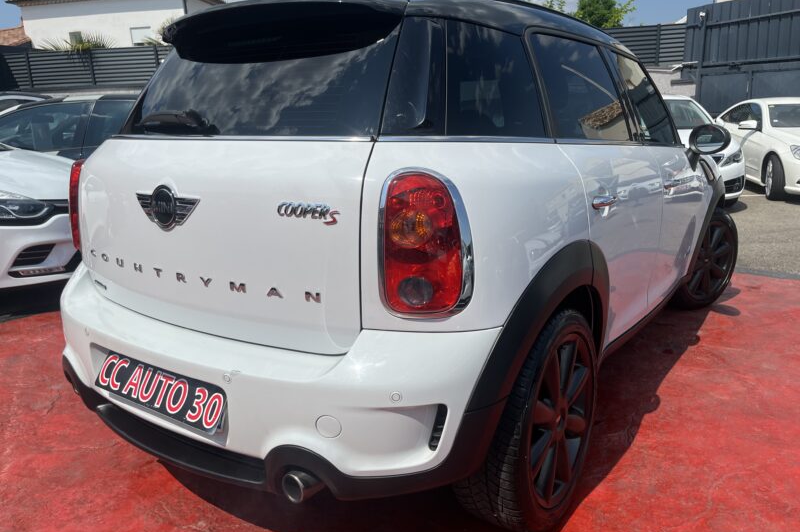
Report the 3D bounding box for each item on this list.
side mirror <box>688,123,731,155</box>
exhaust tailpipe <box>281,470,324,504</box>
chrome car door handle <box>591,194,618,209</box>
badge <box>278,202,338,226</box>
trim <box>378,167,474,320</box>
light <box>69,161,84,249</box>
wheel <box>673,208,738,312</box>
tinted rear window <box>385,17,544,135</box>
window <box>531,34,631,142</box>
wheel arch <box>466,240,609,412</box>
[{"bbox_3d":[1.538,-0.625,2.968,0.190,0.145,0.120,8,15,35],"label":"side mirror"},{"bbox_3d":[-0.215,0.498,1.427,0.080,0.080,0.125,8,15,35],"label":"exhaust tailpipe"},{"bbox_3d":[0.651,-0.206,1.900,0.050,0.042,0.190,8,15,35],"label":"chrome car door handle"},{"bbox_3d":[-0.207,-0.115,1.337,0.163,0.045,0.012,5,14,24],"label":"badge"},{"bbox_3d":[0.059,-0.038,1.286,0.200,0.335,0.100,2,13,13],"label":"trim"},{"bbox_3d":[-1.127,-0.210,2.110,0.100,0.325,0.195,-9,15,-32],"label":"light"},{"bbox_3d":[1.885,-0.051,3.849,0.645,0.645,0.225,-8,15,-31],"label":"wheel"},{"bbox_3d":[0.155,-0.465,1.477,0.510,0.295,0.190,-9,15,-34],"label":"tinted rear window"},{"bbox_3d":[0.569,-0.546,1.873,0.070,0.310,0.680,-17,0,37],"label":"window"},{"bbox_3d":[0.418,0.178,1.666,0.130,0.460,0.880,8,15,35],"label":"wheel arch"}]

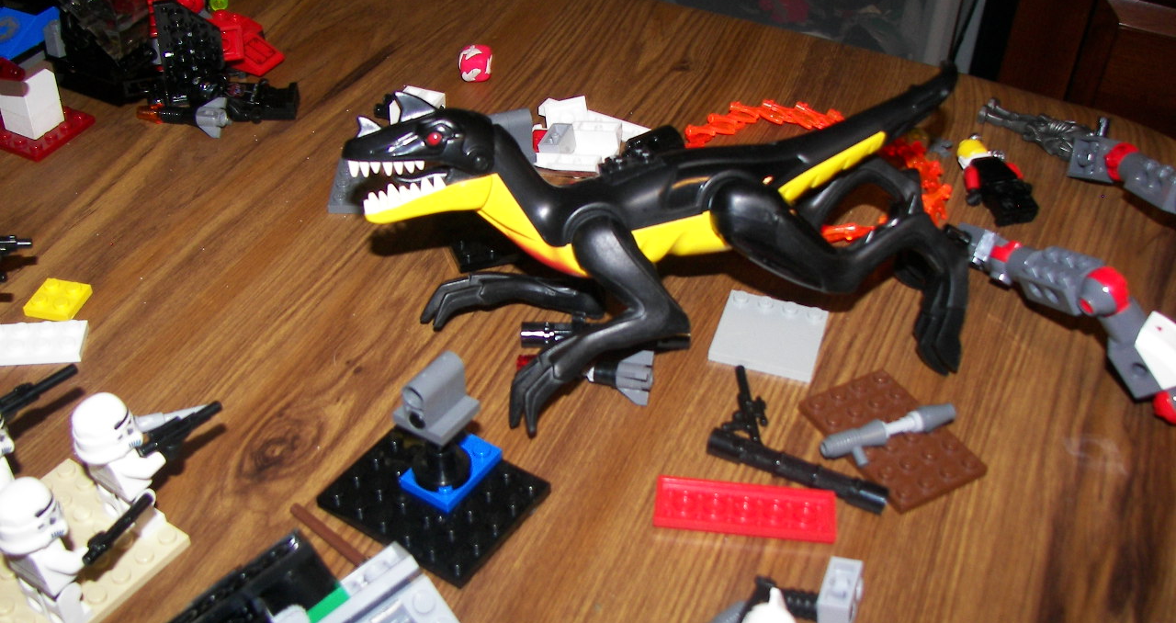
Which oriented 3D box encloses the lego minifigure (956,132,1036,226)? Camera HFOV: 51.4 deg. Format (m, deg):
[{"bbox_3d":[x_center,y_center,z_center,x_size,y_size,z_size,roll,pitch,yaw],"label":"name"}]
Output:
[{"bbox_3d":[0.151,-0.049,0.457,0.023,0.010,0.042,-4,40,-9],"label":"lego minifigure"}]

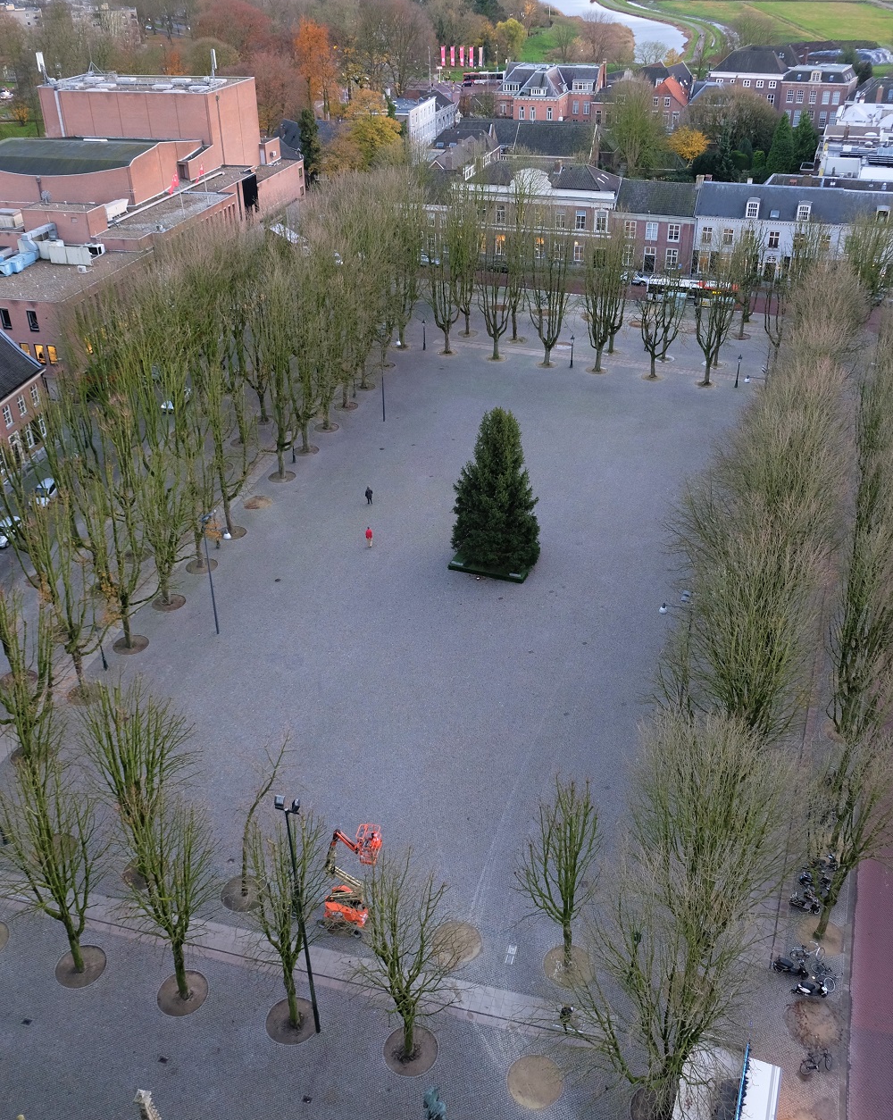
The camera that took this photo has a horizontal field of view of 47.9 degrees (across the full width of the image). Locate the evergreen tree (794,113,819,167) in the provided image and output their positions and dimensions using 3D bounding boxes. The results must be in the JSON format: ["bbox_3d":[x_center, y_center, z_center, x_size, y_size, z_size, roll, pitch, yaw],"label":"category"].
[{"bbox_3d":[68.428,-79.029,190.840,5.000,11.400,5.000,-1,33,1],"label":"evergreen tree"}]

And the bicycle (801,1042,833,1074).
[{"bbox_3d":[16.895,22.785,45.566,1.720,1.060,0.600,-7,34,-9],"label":"bicycle"}]

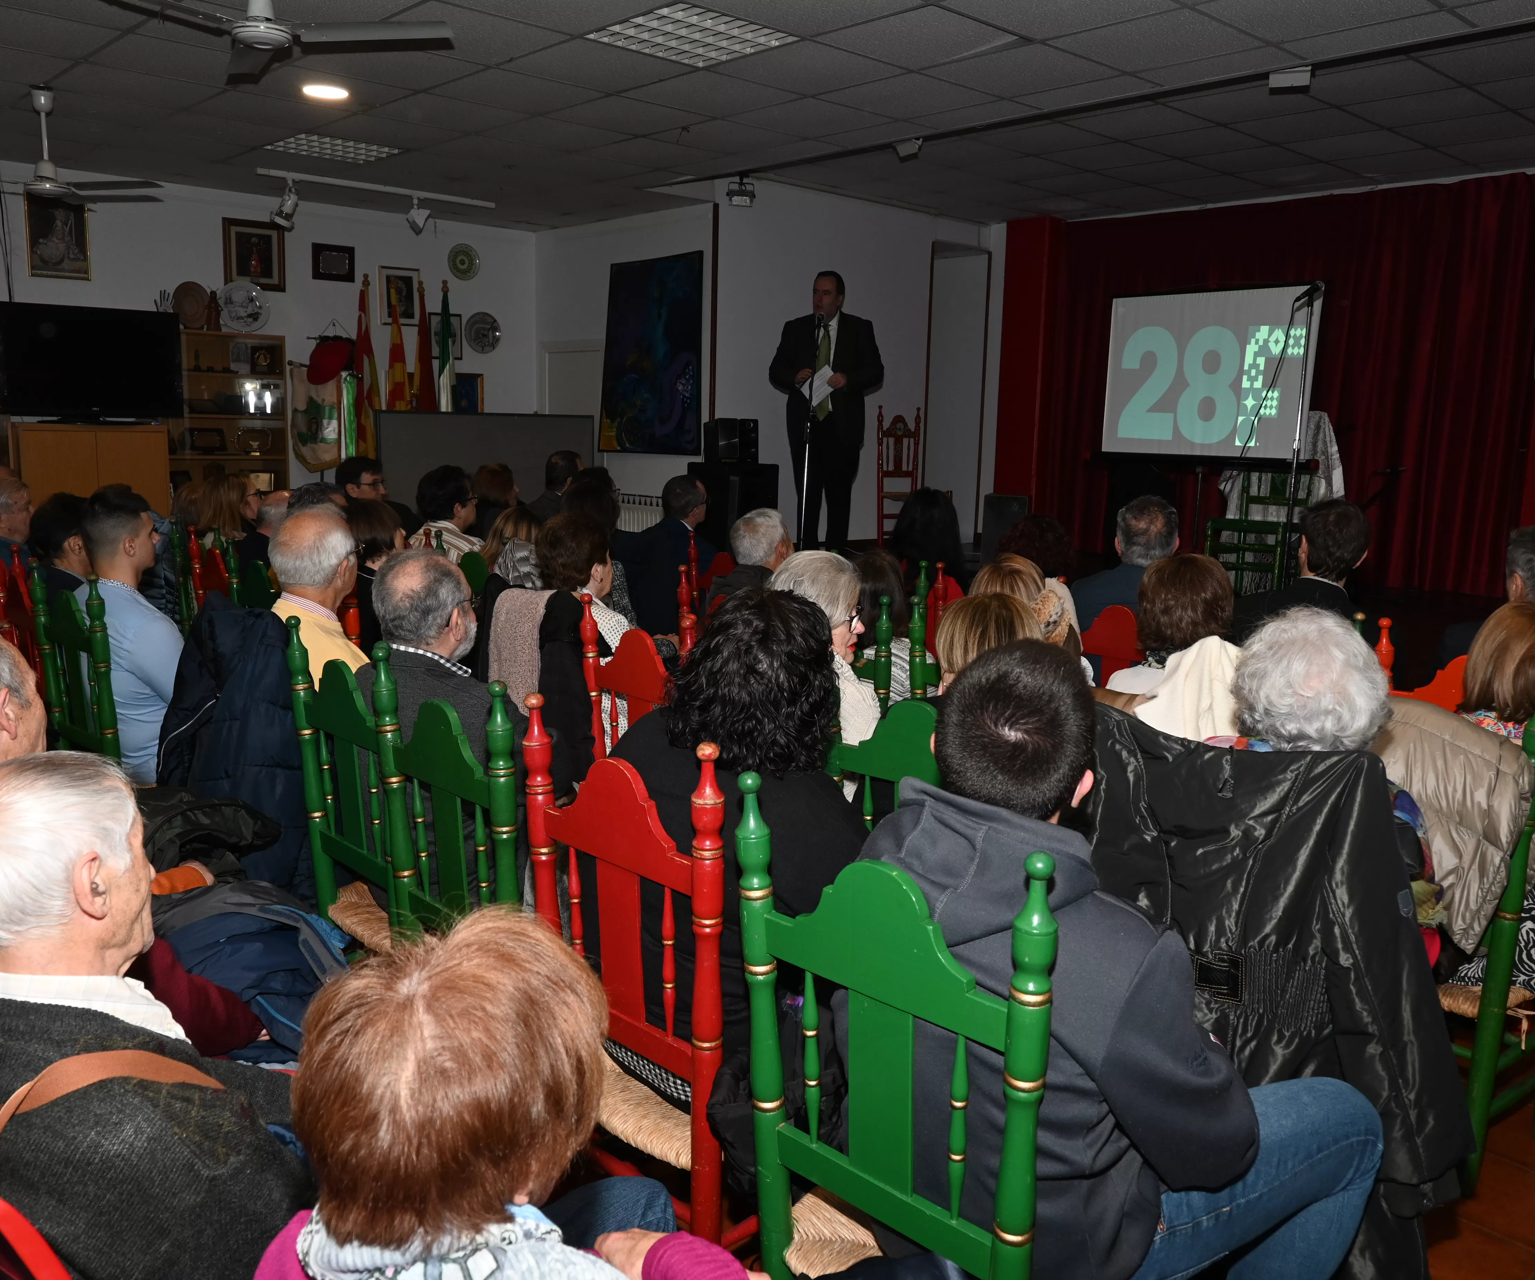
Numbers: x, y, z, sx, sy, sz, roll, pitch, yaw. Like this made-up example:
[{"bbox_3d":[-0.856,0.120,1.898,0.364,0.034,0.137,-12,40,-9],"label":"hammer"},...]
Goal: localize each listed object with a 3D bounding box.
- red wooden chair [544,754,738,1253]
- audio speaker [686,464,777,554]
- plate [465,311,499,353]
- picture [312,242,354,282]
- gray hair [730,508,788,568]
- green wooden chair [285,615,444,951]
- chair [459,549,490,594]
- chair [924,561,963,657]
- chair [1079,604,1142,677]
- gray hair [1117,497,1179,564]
[{"bbox_3d":[-0.097,0.636,2.189,0.467,1.091,0.490,-8,13,-43],"label":"red wooden chair"},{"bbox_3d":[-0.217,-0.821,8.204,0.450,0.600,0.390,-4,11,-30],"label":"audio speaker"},{"bbox_3d":[-2.135,-2.317,9.641,0.290,0.300,0.030,-8,13,-42],"label":"plate"},{"bbox_3d":[-2.944,-2.557,8.695,0.297,0.231,0.025,-7,12,-40],"label":"picture"},{"bbox_3d":[-0.026,-0.327,4.070,0.170,0.200,0.200,9,13,39],"label":"gray hair"},{"bbox_3d":[-0.777,0.495,2.958,0.467,1.091,0.490,-7,13,-42],"label":"green wooden chair"},{"bbox_3d":[-1.059,0.118,5.366,0.460,1.090,0.480,-8,13,-42],"label":"chair"},{"bbox_3d":[0.863,0.310,4.391,0.460,1.130,0.485,-8,13,-42],"label":"chair"},{"bbox_3d":[1.213,0.345,4.136,0.467,1.091,0.490,-7,13,-42],"label":"chair"},{"bbox_3d":[1.168,-0.332,3.930,0.178,0.215,0.200,4,10,18],"label":"gray hair"}]

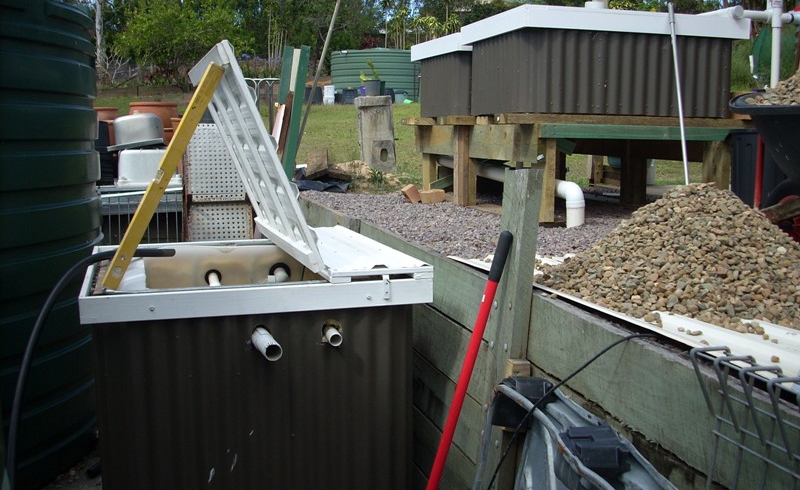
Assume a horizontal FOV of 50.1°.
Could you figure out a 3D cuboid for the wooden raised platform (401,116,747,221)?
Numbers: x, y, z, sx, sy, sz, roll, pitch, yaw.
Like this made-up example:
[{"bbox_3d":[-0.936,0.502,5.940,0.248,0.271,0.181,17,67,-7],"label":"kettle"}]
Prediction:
[{"bbox_3d":[0.967,-0.503,5.305,1.431,0.553,1.796,-2,8,-16],"label":"wooden raised platform"}]

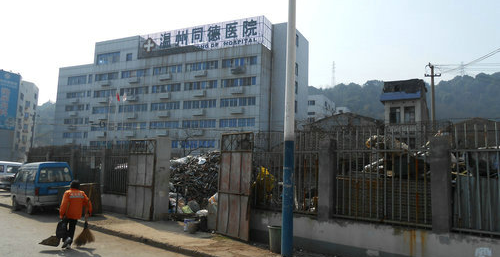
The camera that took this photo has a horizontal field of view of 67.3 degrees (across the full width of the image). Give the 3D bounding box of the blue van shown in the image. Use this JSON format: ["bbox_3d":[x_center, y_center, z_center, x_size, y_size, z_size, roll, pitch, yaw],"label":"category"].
[{"bbox_3d":[-8.527,2.395,15.220,3.400,1.850,1.400,-4,-9,43],"label":"blue van"}]

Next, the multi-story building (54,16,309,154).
[{"bbox_3d":[-15.567,-3.654,77.881,52.000,27.600,16.000,-1,-7,26],"label":"multi-story building"}]

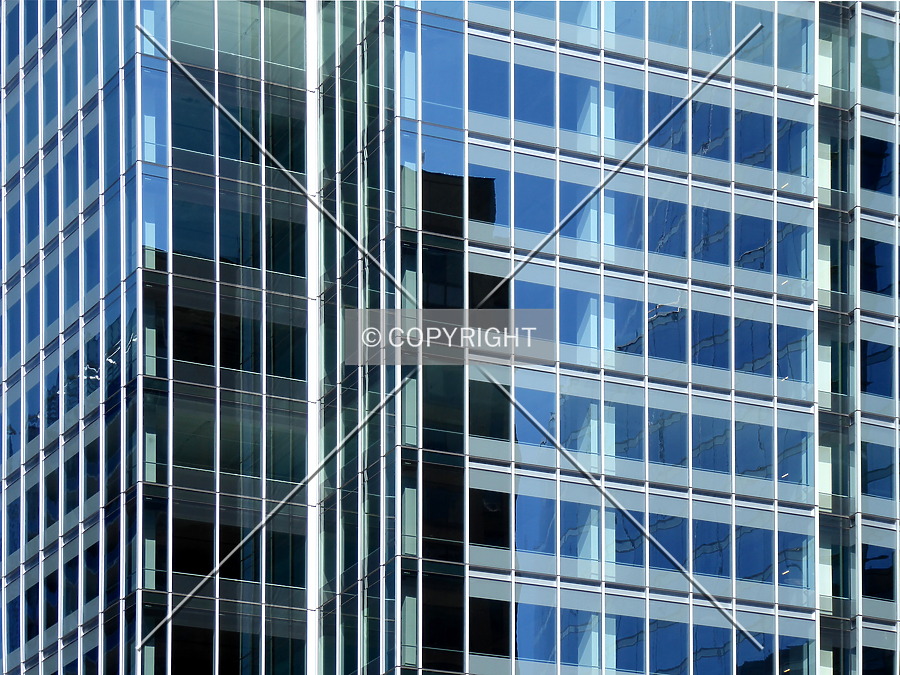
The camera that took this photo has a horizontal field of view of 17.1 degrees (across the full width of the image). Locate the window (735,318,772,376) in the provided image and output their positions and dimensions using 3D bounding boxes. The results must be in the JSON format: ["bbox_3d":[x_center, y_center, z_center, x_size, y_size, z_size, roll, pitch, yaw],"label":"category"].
[{"bbox_3d":[11.110,0.370,109.490,1.660,2.070,0.100,0,0,-28],"label":"window"}]

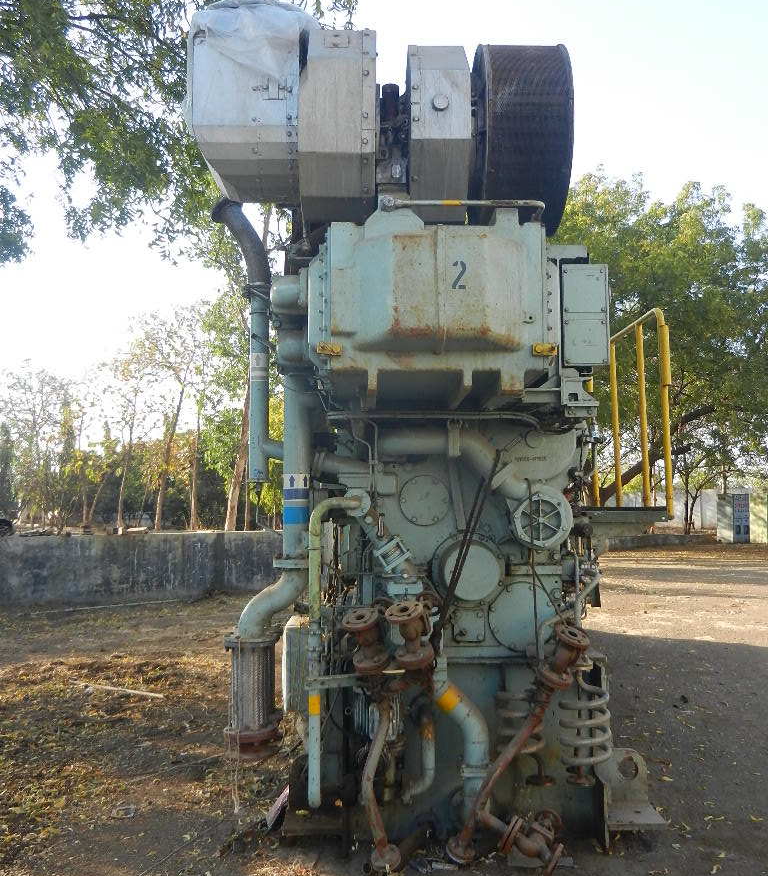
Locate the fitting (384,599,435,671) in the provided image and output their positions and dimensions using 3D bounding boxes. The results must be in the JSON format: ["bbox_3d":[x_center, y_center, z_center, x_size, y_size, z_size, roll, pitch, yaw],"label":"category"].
[{"bbox_3d":[0.112,0.847,3.680,0.170,0.235,0.165,-13,16,0],"label":"fitting"}]

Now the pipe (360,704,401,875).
[{"bbox_3d":[-0.011,1.511,3.740,0.165,0.720,0.200,0,-4,0],"label":"pipe"}]

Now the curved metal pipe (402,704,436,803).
[{"bbox_3d":[0.158,1.452,3.930,0.155,0.440,0.150,0,-4,0],"label":"curved metal pipe"}]

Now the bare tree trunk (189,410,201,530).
[{"bbox_3d":[-5.743,0.985,26.000,0.300,3.650,0.300,0,-4,0],"label":"bare tree trunk"}]

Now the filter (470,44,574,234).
[{"bbox_3d":[0.667,-1.490,4.330,0.385,0.900,0.900,0,-4,1],"label":"filter"}]

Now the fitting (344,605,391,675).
[{"bbox_3d":[-0.076,0.892,3.770,0.165,0.235,0.165,-15,16,0],"label":"fitting"}]

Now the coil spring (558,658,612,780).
[{"bbox_3d":[0.923,1.290,3.930,0.235,0.540,0.235,0,-4,0],"label":"coil spring"}]

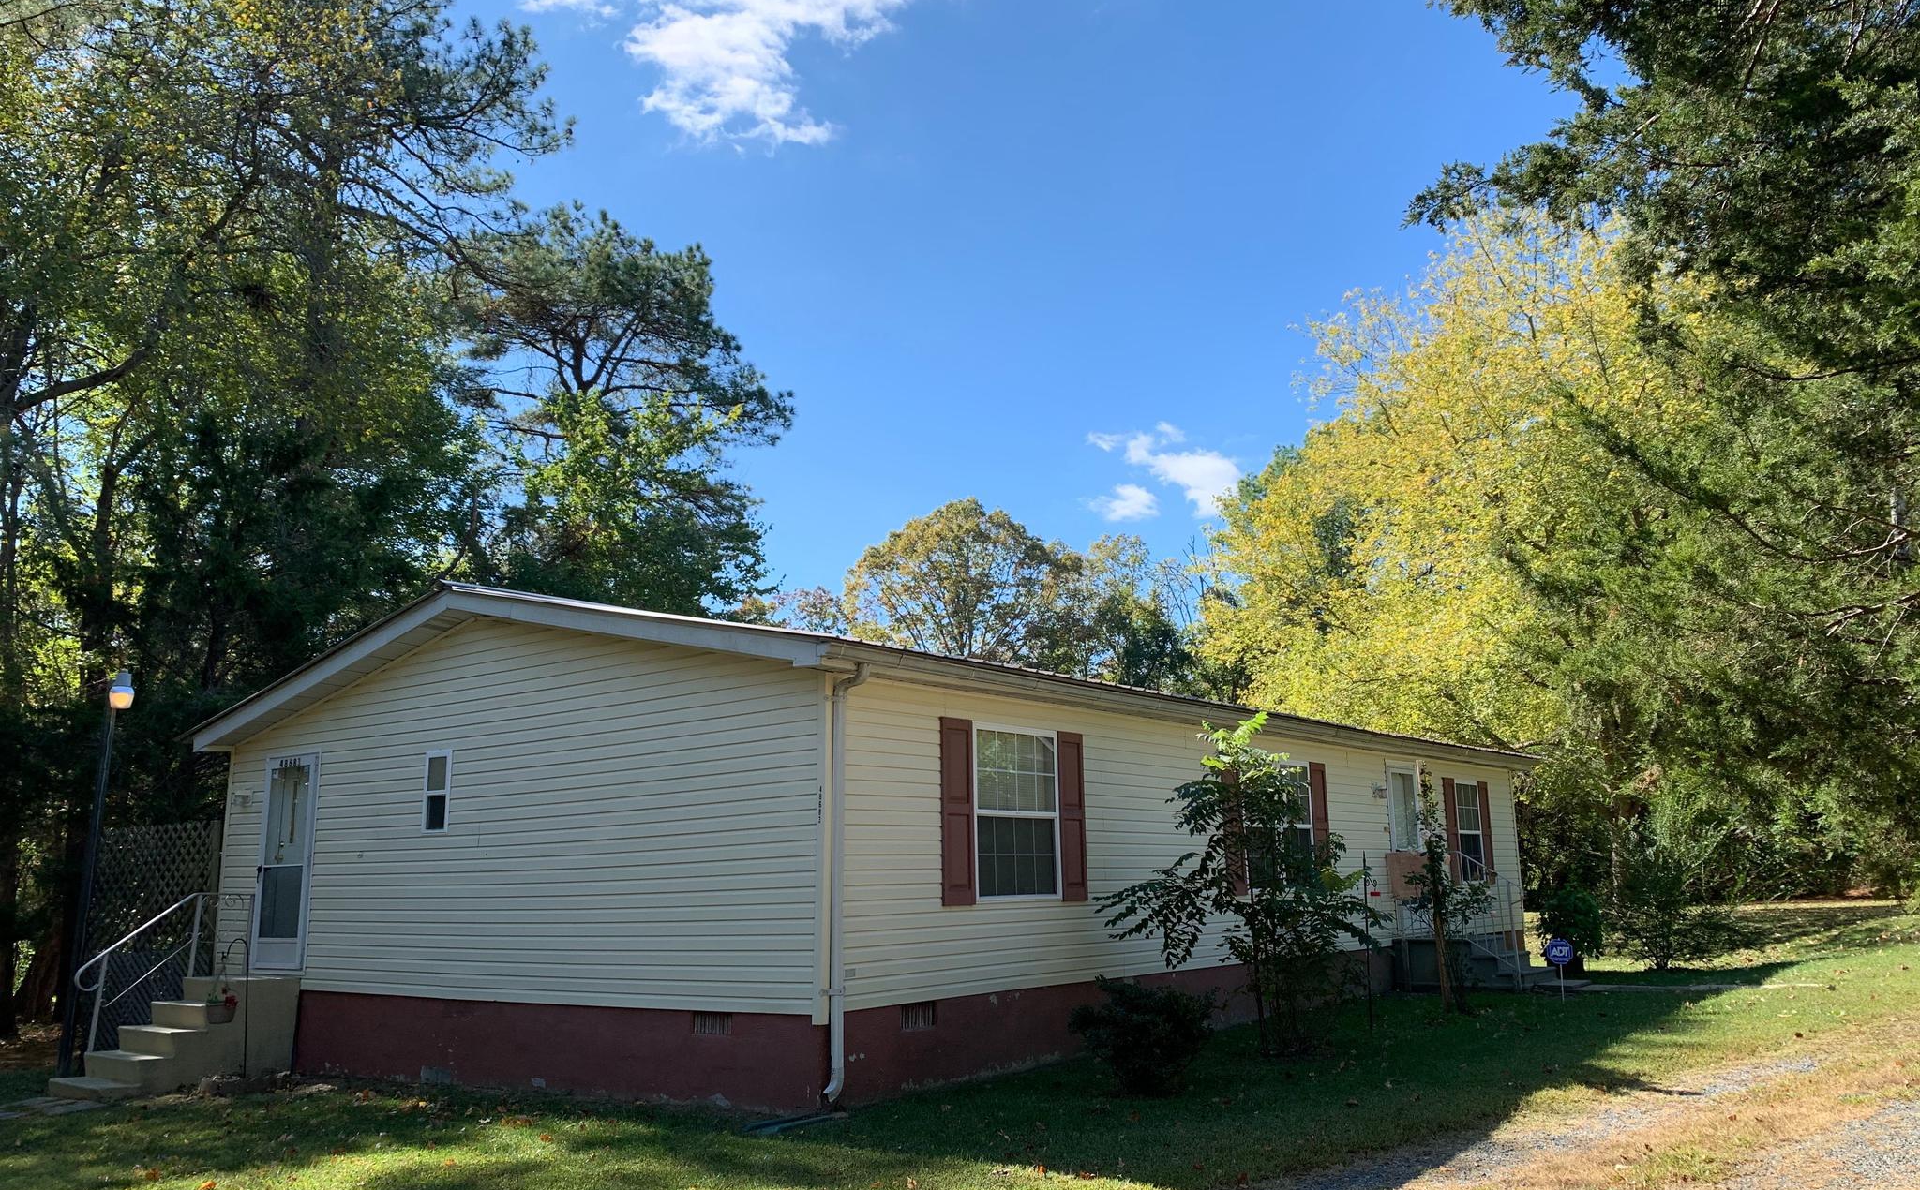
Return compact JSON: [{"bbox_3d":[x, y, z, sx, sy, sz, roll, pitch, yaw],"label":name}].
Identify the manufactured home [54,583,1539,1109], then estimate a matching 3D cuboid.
[{"bbox_3d":[0.513,2.988,17.826,9.050,4.130,16.400,-10,-14,36],"label":"manufactured home"}]

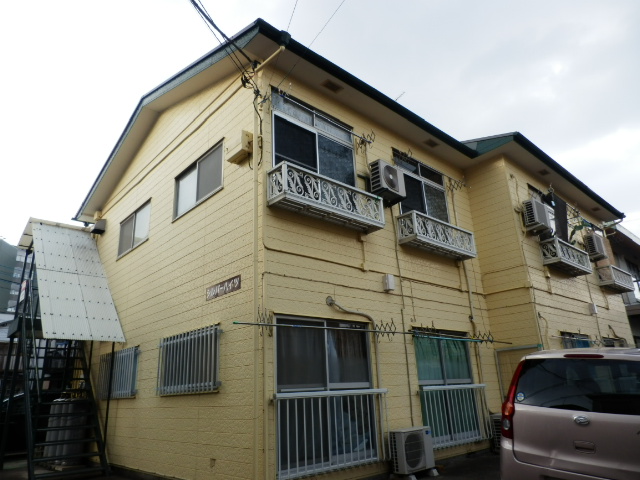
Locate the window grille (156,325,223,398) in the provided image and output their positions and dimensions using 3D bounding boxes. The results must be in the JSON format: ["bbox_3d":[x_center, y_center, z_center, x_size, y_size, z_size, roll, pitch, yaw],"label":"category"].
[{"bbox_3d":[-1.908,1.738,6.305,0.100,0.839,1.750,14,-25,-40],"label":"window grille"}]

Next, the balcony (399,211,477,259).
[{"bbox_3d":[2.168,-0.030,8.058,1.910,0.472,0.342,14,-25,-40],"label":"balcony"}]

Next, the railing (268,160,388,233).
[{"bbox_3d":[0.145,-0.531,6.253,1.886,0.483,0.376,14,-25,-40],"label":"railing"}]

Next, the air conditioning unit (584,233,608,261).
[{"bbox_3d":[7.179,0.184,11.529,0.657,0.522,0.230,14,-25,-40],"label":"air conditioning unit"}]

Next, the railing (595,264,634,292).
[{"bbox_3d":[8.020,1.100,11.995,1.833,0.458,0.328,14,-25,-40],"label":"railing"}]

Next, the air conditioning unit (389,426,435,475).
[{"bbox_3d":[1.266,2.851,6.027,0.639,0.508,0.231,14,-25,-40],"label":"air conditioning unit"}]

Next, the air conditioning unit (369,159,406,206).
[{"bbox_3d":[1.145,-0.974,7.441,0.634,0.510,0.235,14,-25,-40],"label":"air conditioning unit"}]

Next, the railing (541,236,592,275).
[{"bbox_3d":[5.427,0.416,9.732,1.868,0.496,0.325,14,-25,-40],"label":"railing"}]

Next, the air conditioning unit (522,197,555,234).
[{"bbox_3d":[4.478,-0.485,9.135,0.651,0.518,0.242,14,-25,-40],"label":"air conditioning unit"}]

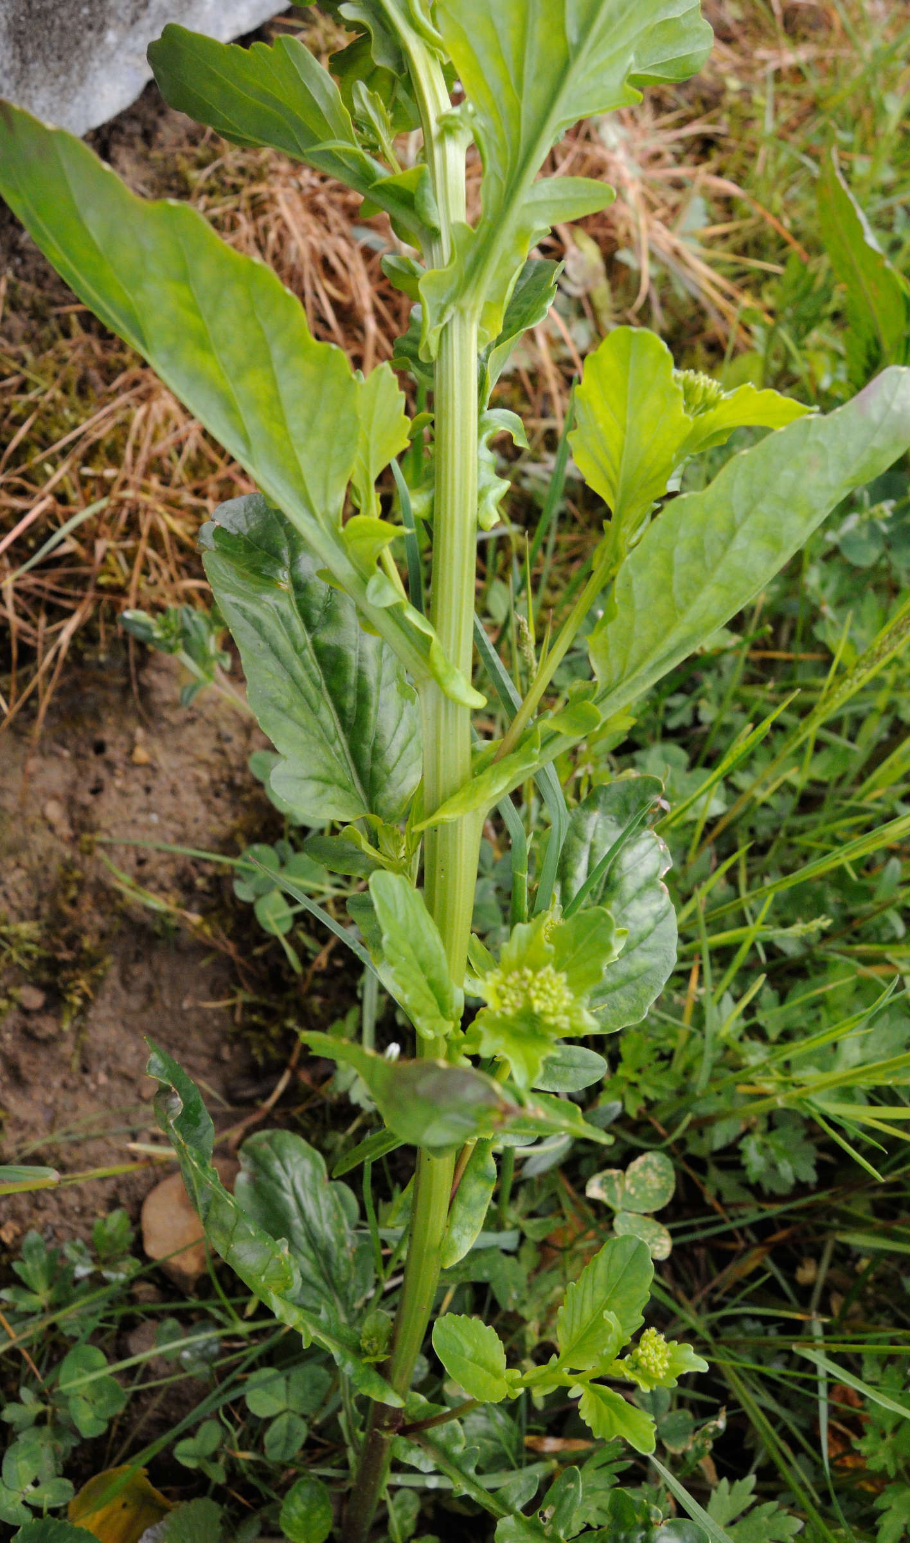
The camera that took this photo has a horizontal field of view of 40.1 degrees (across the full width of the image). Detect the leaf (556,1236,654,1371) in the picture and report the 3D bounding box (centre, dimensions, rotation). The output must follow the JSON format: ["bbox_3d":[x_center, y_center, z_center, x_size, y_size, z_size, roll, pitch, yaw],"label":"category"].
[{"bbox_3d":[0.045,0.163,0.381,0.024,0.008,0.044,36,86,15],"label":"leaf"}]

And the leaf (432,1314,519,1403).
[{"bbox_3d":[0.006,0.183,0.390,0.029,0.007,0.020,32,68,13],"label":"leaf"}]

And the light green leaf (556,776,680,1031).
[{"bbox_3d":[0.049,0.041,0.381,0.037,0.018,0.075,6,81,13],"label":"light green leaf"}]

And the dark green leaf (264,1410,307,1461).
[{"bbox_3d":[-0.060,0.238,0.446,0.015,0.004,0.015,1,61,1],"label":"dark green leaf"}]

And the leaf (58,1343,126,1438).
[{"bbox_3d":[-0.127,0.216,0.437,0.023,0.006,0.026,1,67,0],"label":"leaf"}]

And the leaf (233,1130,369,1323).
[{"bbox_3d":[-0.057,0.176,0.479,0.043,0.020,0.075,-18,88,-17],"label":"leaf"}]

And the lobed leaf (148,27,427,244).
[{"bbox_3d":[-0.049,-0.185,0.354,0.103,0.015,0.034,40,71,18],"label":"lobed leaf"}]

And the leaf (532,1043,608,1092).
[{"bbox_3d":[0.033,0.091,0.381,0.026,0.005,0.014,-2,60,-7],"label":"leaf"}]

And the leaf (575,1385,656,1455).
[{"bbox_3d":[0.058,0.232,0.448,0.032,0.010,0.019,32,64,28],"label":"leaf"}]

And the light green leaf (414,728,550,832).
[{"bbox_3d":[0.006,0.003,0.307,0.036,0.009,0.010,-32,48,-17],"label":"light green leaf"}]

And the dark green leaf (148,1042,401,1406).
[{"bbox_3d":[-0.062,0.163,0.444,0.022,0.164,0.036,-32,13,-8],"label":"dark green leaf"}]

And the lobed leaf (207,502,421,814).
[{"bbox_3d":[-0.038,-0.028,0.328,0.043,0.020,0.092,-24,87,-15],"label":"lobed leaf"}]

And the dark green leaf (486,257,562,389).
[{"bbox_3d":[0.014,-0.093,0.260,0.016,0.012,0.030,28,82,-5],"label":"dark green leaf"}]

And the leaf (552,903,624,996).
[{"bbox_3d":[0.035,0.048,0.333,0.015,0.006,0.024,33,80,15],"label":"leaf"}]

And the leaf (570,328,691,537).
[{"bbox_3d":[0.038,-0.075,0.280,0.026,0.044,0.010,0,20,0],"label":"leaf"}]

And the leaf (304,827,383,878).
[{"bbox_3d":[-0.029,0.022,0.330,0.022,0.008,0.012,9,73,10],"label":"leaf"}]

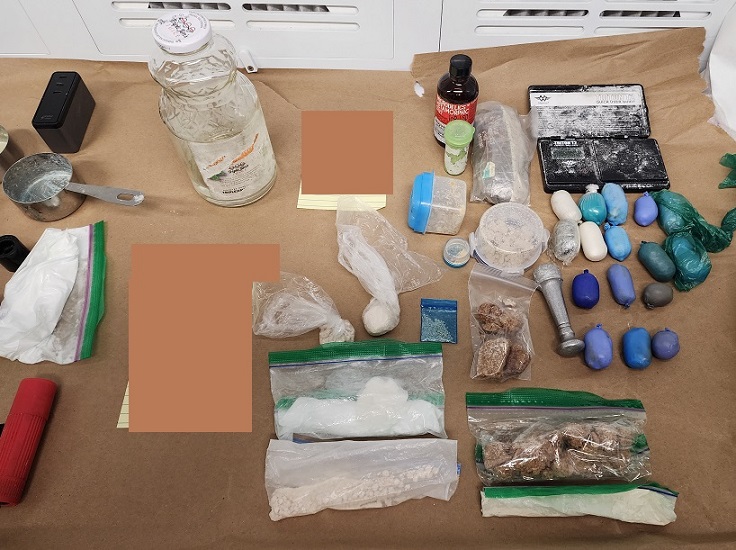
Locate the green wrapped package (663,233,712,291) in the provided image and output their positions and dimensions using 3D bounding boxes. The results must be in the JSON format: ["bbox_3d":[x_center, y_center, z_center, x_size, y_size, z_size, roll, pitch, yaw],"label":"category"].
[{"bbox_3d":[0.335,-0.015,0.510,0.045,0.028,0.070,9,59,7],"label":"green wrapped package"}]

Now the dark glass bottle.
[{"bbox_3d":[0.110,-0.215,0.610,0.049,0.113,0.049,8,58,7],"label":"dark glass bottle"}]

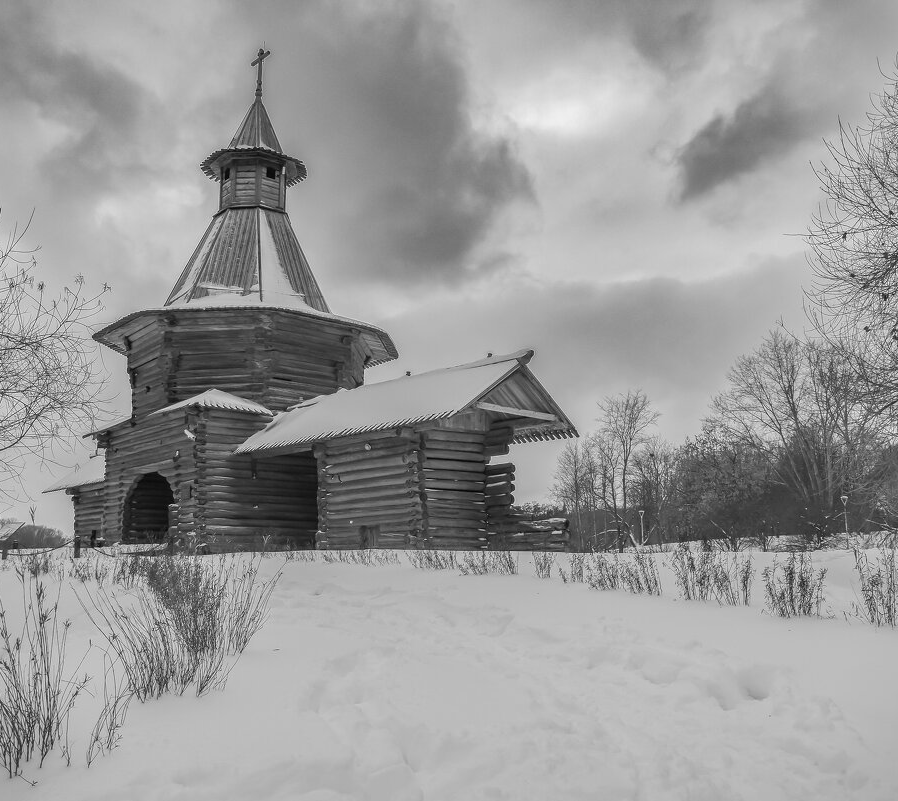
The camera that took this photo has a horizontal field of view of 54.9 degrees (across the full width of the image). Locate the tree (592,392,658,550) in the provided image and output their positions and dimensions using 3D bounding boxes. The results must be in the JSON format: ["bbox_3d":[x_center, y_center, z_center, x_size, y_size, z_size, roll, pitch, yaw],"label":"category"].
[{"bbox_3d":[12.521,5.163,63.034,4.820,11.680,4.570,-1,-10,0],"label":"tree"}]

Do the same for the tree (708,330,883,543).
[{"bbox_3d":[25.979,2.678,66.487,13.550,16.580,11.510,-1,-10,0],"label":"tree"}]

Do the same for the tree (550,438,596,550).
[{"bbox_3d":[8.952,6.963,63.740,3.390,8.370,3.220,-1,-10,0],"label":"tree"}]

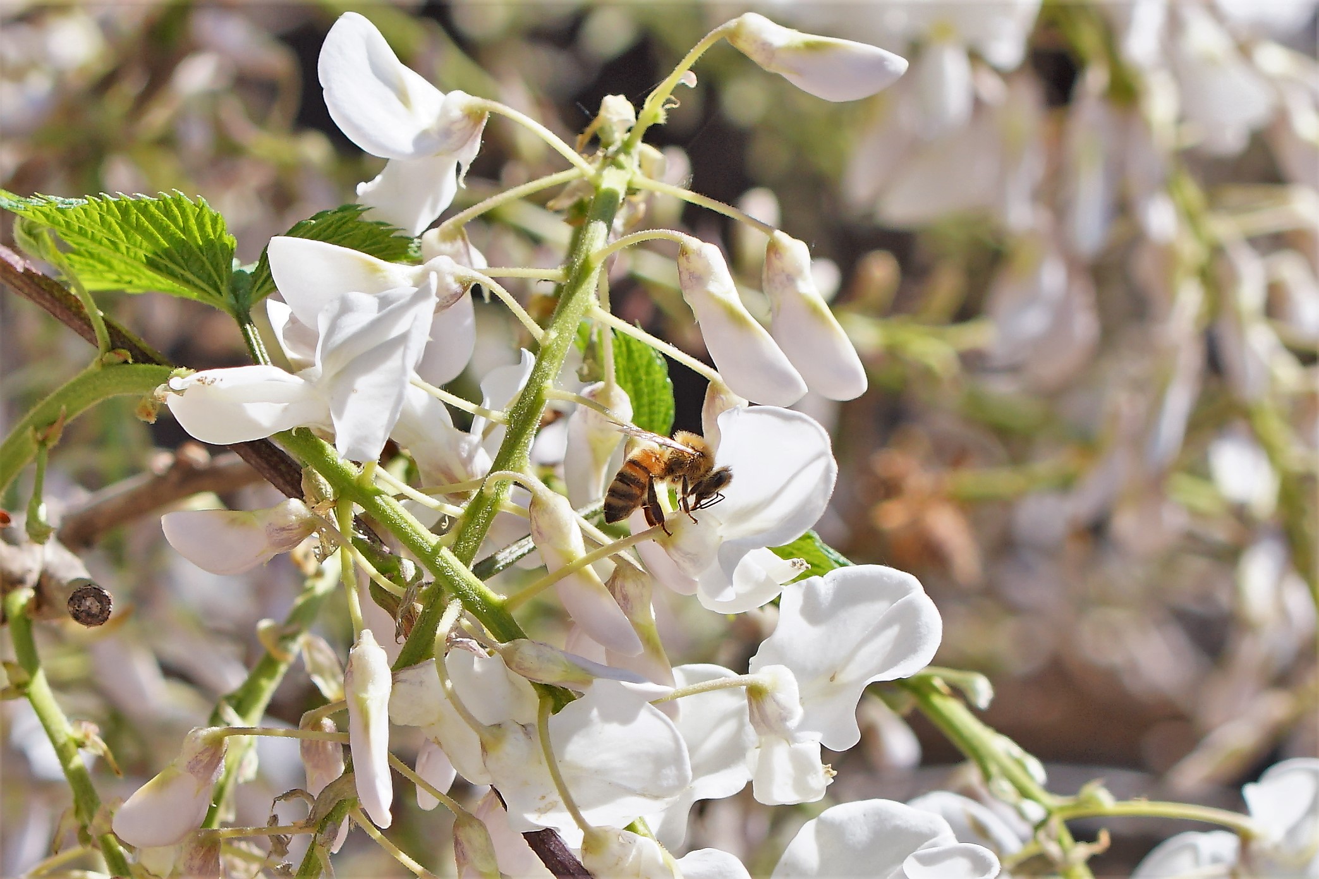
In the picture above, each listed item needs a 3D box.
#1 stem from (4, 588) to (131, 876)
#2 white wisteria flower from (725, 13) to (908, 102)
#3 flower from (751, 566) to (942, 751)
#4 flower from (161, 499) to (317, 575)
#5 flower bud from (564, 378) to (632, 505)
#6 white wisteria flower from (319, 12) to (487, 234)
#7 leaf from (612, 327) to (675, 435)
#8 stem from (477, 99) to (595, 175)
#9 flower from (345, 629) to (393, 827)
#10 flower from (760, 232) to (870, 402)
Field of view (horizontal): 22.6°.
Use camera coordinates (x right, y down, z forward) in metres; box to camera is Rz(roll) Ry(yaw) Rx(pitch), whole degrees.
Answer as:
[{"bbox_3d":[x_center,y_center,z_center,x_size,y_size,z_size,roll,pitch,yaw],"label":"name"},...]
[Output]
[{"bbox_3d":[-0.065,0.033,0.365,0.004,0.033,0.004,-21,0,-6],"label":"stem"},{"bbox_3d":[0.016,-0.040,0.340,0.019,0.006,0.005,13,0,0],"label":"white wisteria flower"},{"bbox_3d":[0.019,0.023,0.345,0.013,0.018,0.017,16,-4,-38],"label":"flower"},{"bbox_3d":[-0.040,0.009,0.317,0.015,0.007,0.005,5,0,-3],"label":"flower"},{"bbox_3d":[-0.006,0.001,0.321,0.006,0.013,0.006,9,0,0],"label":"flower bud"},{"bbox_3d":[-0.027,-0.033,0.345,0.016,0.021,0.015,-9,0,-15],"label":"white wisteria flower"},{"bbox_3d":[-0.004,-0.006,0.356,0.010,0.014,0.004,5,0,12],"label":"leaf"},{"bbox_3d":[-0.013,-0.031,0.340,0.014,0.002,0.001,32,0,0],"label":"stem"},{"bbox_3d":[-0.027,0.027,0.306,0.004,0.018,0.006,-5,0,0],"label":"flower"},{"bbox_3d":[0.016,-0.013,0.345,0.008,0.018,0.006,-21,0,6],"label":"flower"}]

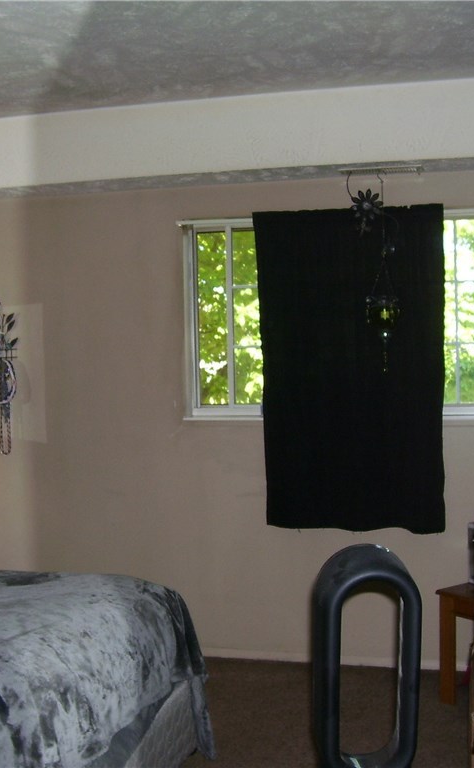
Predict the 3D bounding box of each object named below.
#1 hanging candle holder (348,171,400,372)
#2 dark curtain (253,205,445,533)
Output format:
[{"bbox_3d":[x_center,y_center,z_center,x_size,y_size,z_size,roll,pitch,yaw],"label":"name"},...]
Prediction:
[{"bbox_3d":[0.557,-0.450,4.103,0.205,0.810,0.140,-1,3,15],"label":"hanging candle holder"},{"bbox_3d":[0.474,-0.053,4.261,0.790,1.355,0.075,-1,3,15],"label":"dark curtain"}]

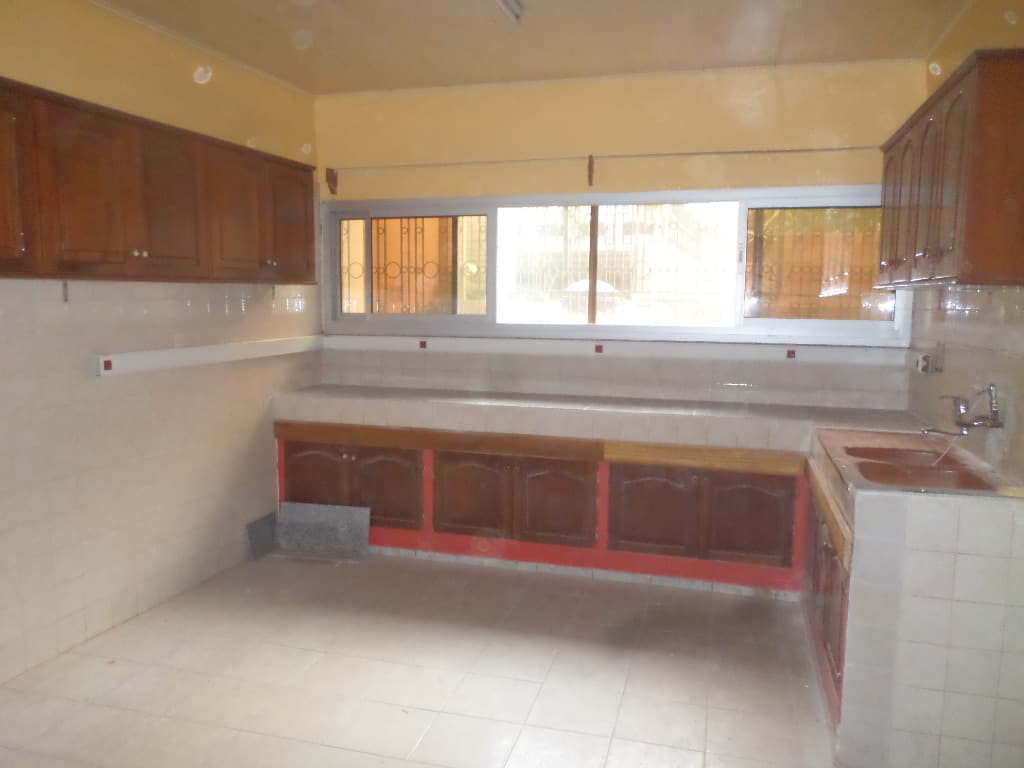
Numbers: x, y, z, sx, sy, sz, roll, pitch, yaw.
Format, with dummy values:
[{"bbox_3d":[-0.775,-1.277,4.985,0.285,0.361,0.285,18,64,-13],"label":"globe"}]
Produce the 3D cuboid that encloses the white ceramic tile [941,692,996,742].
[{"bbox_3d":[1.453,1.058,2.353,0.148,0.152,0.010,2,7,16],"label":"white ceramic tile"}]

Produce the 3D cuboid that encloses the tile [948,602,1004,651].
[{"bbox_3d":[1.454,0.756,2.316,0.148,0.152,0.010,2,7,16],"label":"tile"}]

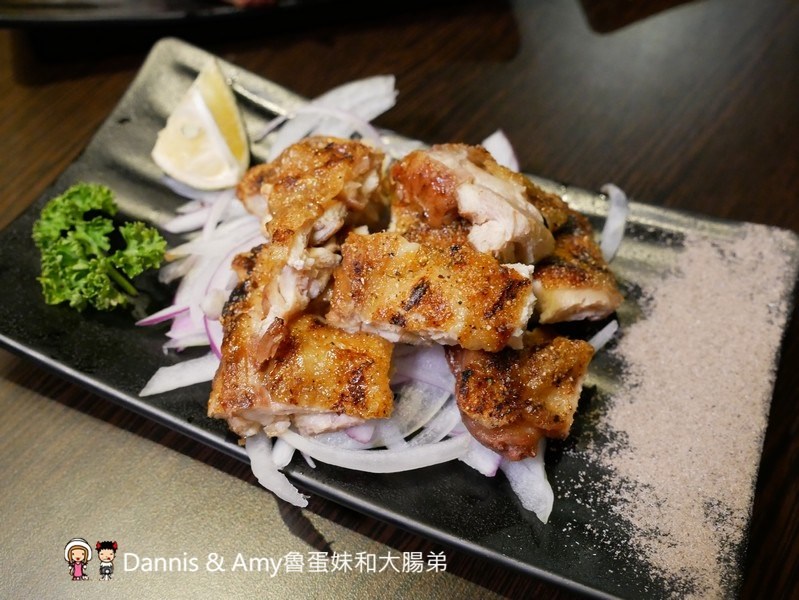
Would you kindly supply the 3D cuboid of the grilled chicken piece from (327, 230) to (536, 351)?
[{"bbox_3d":[0.012,-0.003,0.297,0.068,0.019,0.035,10,62,6],"label":"grilled chicken piece"}]

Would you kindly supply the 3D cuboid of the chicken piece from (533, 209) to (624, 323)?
[{"bbox_3d":[0.067,-0.015,0.327,0.034,0.021,0.042,-12,55,-9],"label":"chicken piece"}]

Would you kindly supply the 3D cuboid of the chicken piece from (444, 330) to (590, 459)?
[{"bbox_3d":[0.043,0.032,0.293,0.043,0.024,0.040,9,54,5],"label":"chicken piece"}]

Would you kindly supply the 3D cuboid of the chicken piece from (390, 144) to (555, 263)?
[{"bbox_3d":[0.028,-0.036,0.324,0.056,0.030,0.034,25,58,16],"label":"chicken piece"}]

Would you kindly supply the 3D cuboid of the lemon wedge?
[{"bbox_3d":[-0.086,-0.075,0.364,0.038,0.030,0.052,-11,55,-9],"label":"lemon wedge"}]

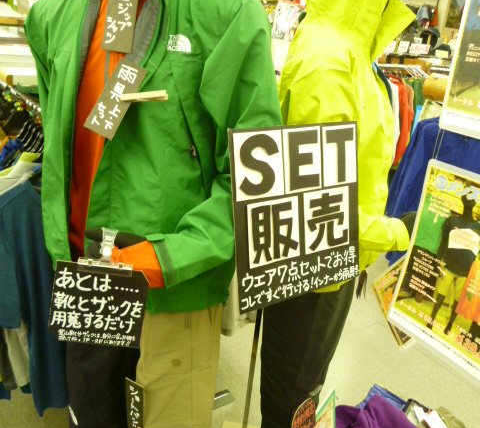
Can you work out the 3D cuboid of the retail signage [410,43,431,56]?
[{"bbox_3d":[1.478,-1.358,3.800,0.160,0.082,0.008,10,16,16],"label":"retail signage"}]

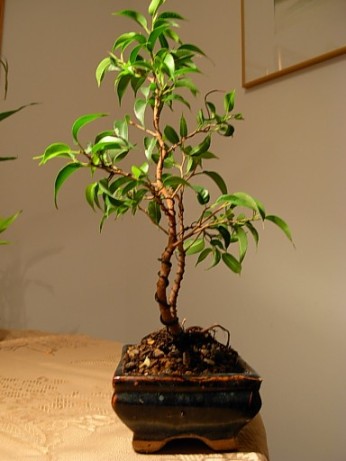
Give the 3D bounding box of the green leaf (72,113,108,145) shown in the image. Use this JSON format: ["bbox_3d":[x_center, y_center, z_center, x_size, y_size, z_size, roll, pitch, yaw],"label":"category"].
[{"bbox_3d":[-0.083,-0.102,0.495,0.041,0.017,0.014,-43,11,15],"label":"green leaf"}]

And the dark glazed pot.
[{"bbox_3d":[0.009,0.171,0.527,0.130,0.069,0.175,0,-4,-3],"label":"dark glazed pot"}]

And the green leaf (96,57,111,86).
[{"bbox_3d":[-0.069,-0.157,0.500,0.010,0.032,0.012,26,-13,-23],"label":"green leaf"}]

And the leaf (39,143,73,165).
[{"bbox_3d":[-0.127,-0.083,0.545,0.037,0.023,0.014,0,-4,0],"label":"leaf"}]

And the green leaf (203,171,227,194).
[{"bbox_3d":[0.050,-0.056,0.555,0.010,0.038,0.013,-52,-11,30],"label":"green leaf"}]

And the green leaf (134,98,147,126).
[{"bbox_3d":[-0.036,-0.129,0.555,0.014,0.032,0.009,2,-12,22],"label":"green leaf"}]

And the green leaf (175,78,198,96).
[{"bbox_3d":[0.015,-0.160,0.565,0.033,0.009,0.013,36,31,18],"label":"green leaf"}]

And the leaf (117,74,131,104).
[{"bbox_3d":[-0.048,-0.137,0.490,0.014,0.032,0.010,6,-7,25],"label":"leaf"}]

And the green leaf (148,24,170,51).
[{"bbox_3d":[-0.016,-0.191,0.500,0.010,0.034,0.013,27,23,-25],"label":"green leaf"}]

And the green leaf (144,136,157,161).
[{"bbox_3d":[-0.023,-0.083,0.515,0.012,0.025,0.009,-7,-12,17],"label":"green leaf"}]

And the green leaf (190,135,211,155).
[{"bbox_3d":[0.031,-0.093,0.555,0.011,0.032,0.012,42,-3,8],"label":"green leaf"}]

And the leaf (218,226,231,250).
[{"bbox_3d":[0.055,0.007,0.540,0.013,0.026,0.013,1,-4,-17],"label":"leaf"}]

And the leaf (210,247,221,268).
[{"bbox_3d":[0.045,0.030,0.555,0.011,0.026,0.009,30,-20,-28],"label":"leaf"}]

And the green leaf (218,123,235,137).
[{"bbox_3d":[0.054,-0.102,0.510,0.016,0.014,0.016,13,1,18],"label":"green leaf"}]

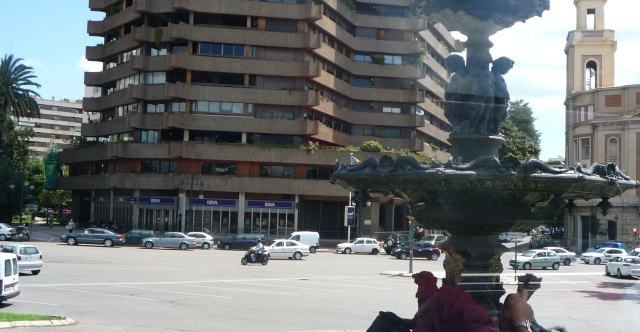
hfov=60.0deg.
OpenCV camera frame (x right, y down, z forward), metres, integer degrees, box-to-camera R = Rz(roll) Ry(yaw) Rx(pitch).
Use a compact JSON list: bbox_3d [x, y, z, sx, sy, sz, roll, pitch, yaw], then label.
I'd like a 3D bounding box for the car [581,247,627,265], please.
[{"bbox_3d":[25.904,8.202,50.595,4.200,1.440,1.740,3,-5,-7],"label":"car"}]

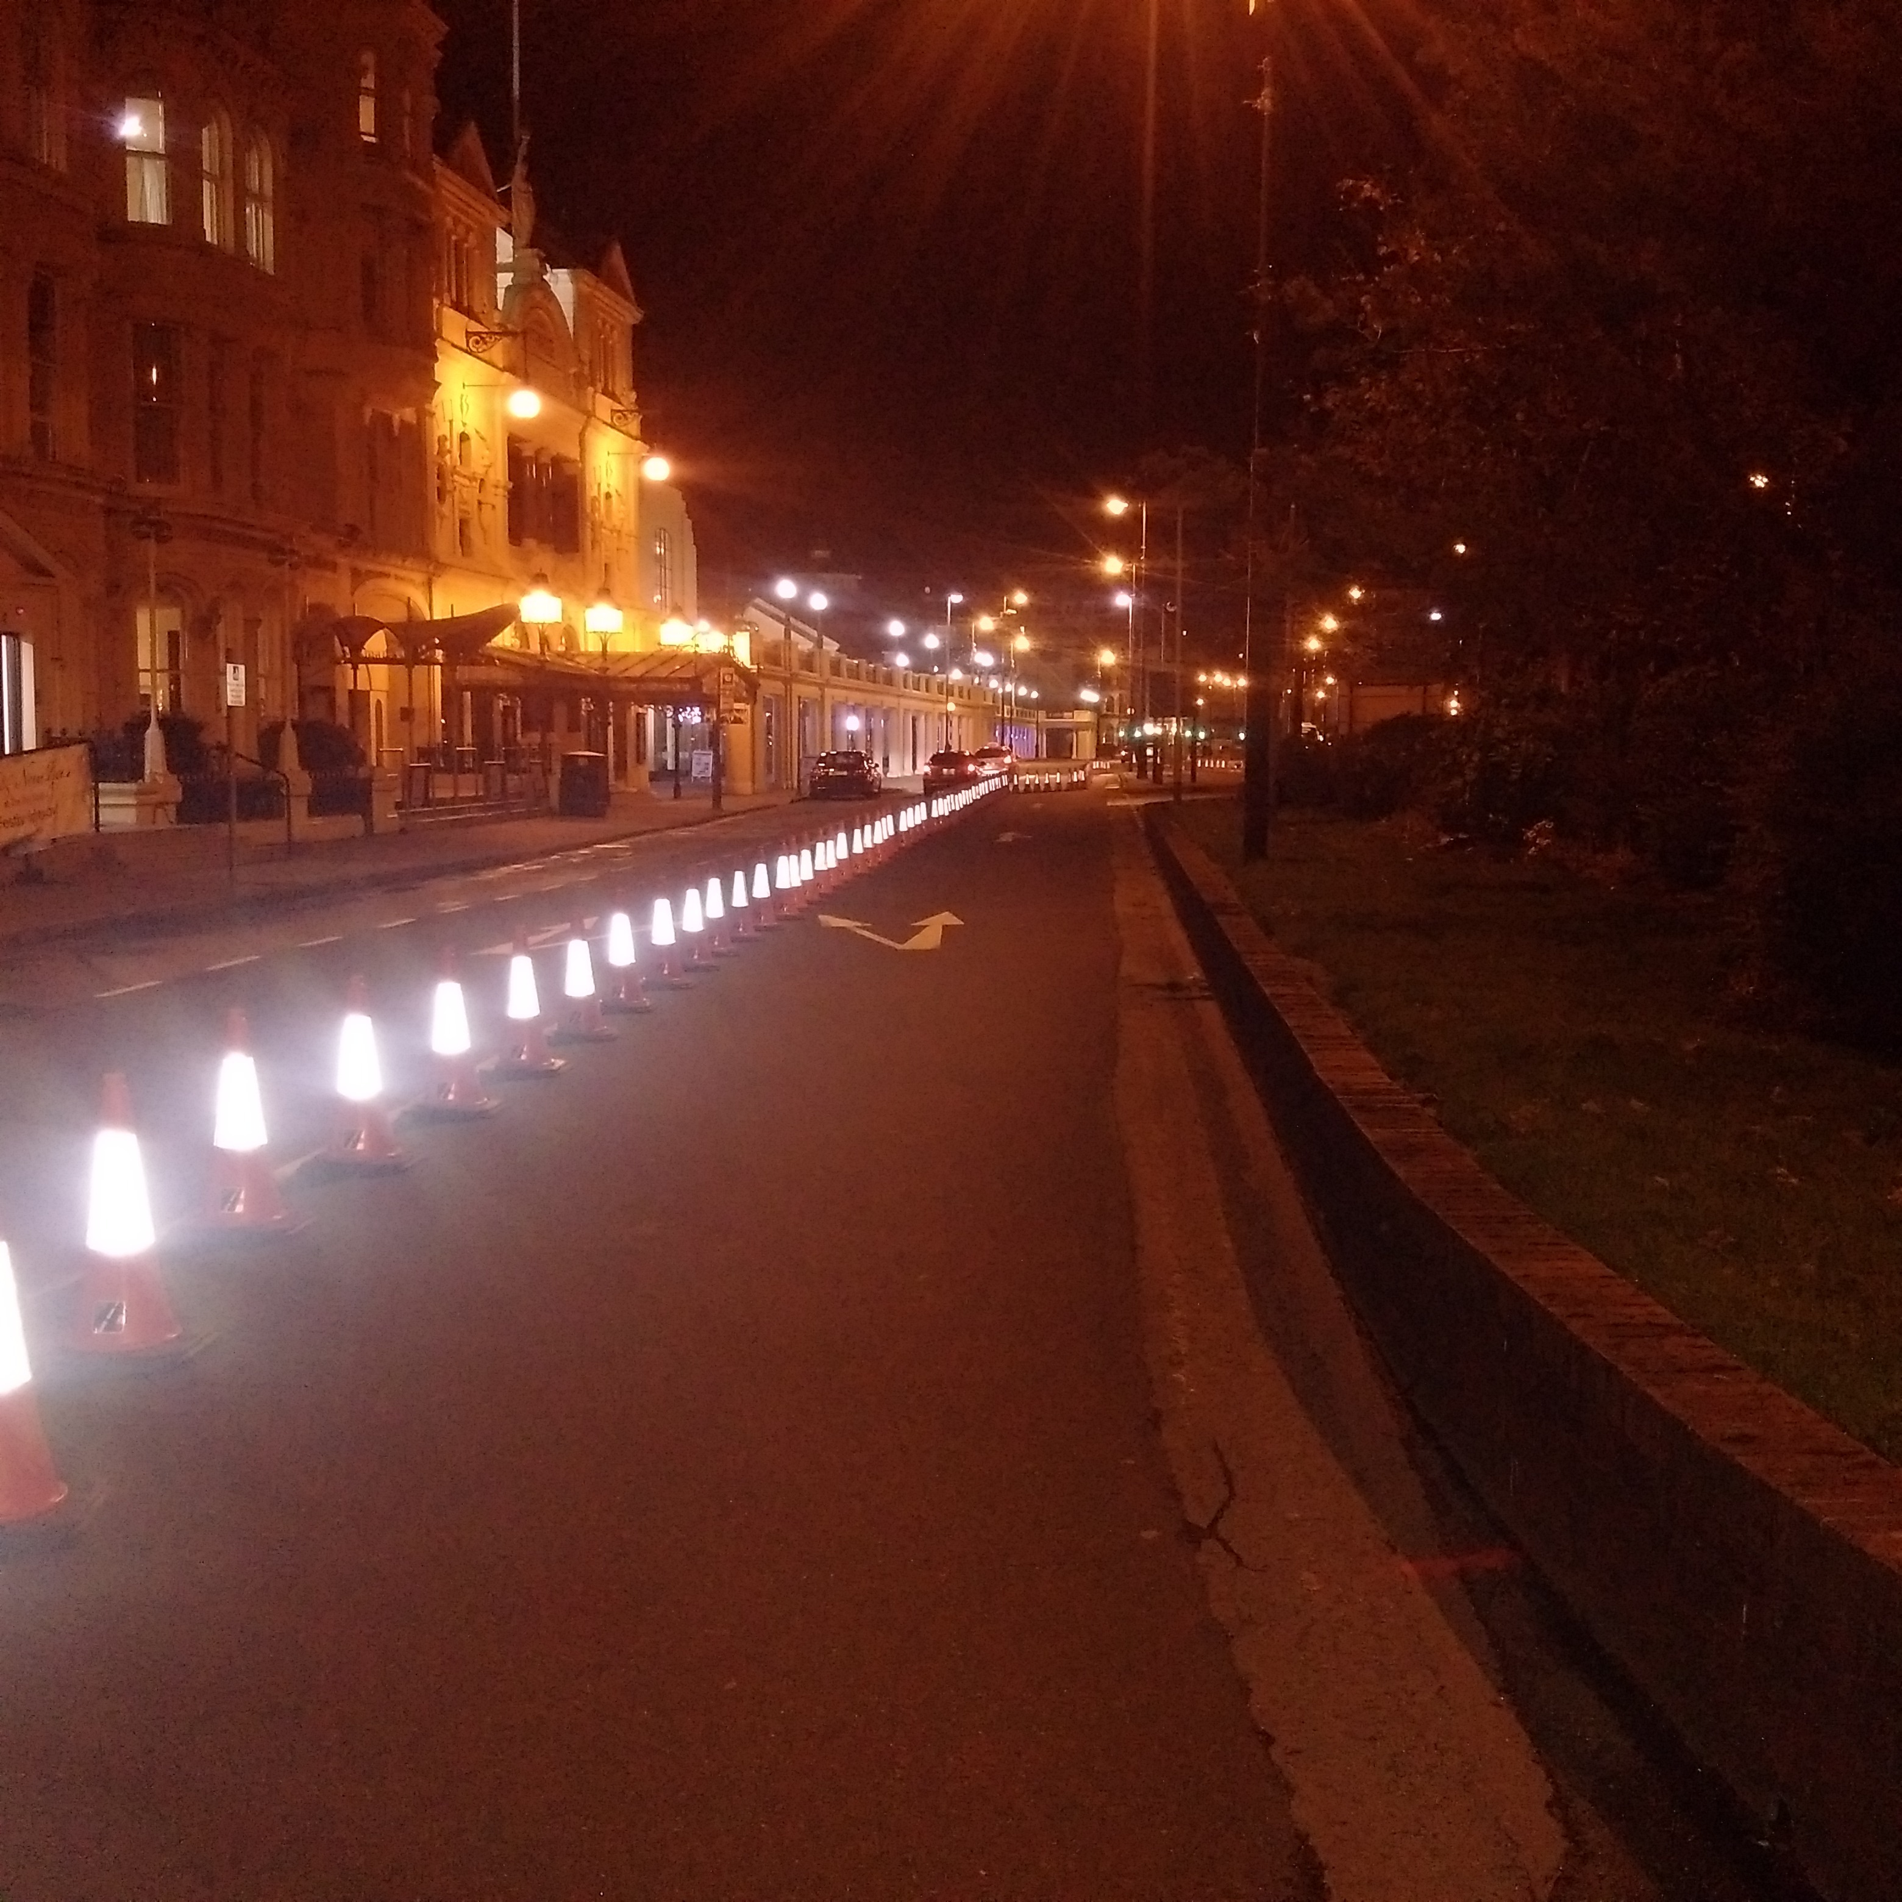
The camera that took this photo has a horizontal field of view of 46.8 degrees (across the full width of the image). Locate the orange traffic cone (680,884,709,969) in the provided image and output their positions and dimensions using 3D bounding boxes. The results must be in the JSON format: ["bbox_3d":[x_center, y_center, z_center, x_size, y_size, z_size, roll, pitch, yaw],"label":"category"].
[{"bbox_3d":[-1.884,-0.225,16.018,0.400,0.750,0.400,1,5,3],"label":"orange traffic cone"}]

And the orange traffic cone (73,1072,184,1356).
[{"bbox_3d":[-2.183,0.704,5.791,0.400,0.750,0.400,1,5,3],"label":"orange traffic cone"}]

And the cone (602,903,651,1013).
[{"bbox_3d":[-2.020,-0.004,13.493,0.400,0.750,0.400,1,5,3],"label":"cone"}]

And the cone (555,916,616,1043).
[{"bbox_3d":[-1.987,0.161,11.856,0.400,0.750,0.400,1,5,3],"label":"cone"}]

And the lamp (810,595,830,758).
[{"bbox_3d":[-4.437,-8.901,74.999,0.550,6.609,0.550,1,5,3],"label":"lamp"}]

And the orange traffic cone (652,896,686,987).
[{"bbox_3d":[-1.955,-0.133,15.025,0.400,0.750,0.400,1,5,3],"label":"orange traffic cone"}]

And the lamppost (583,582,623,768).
[{"bbox_3d":[-8.272,-6.203,52.516,0.760,5.286,0.760,1,5,3],"label":"lamppost"}]

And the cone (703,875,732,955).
[{"bbox_3d":[-1.861,-0.345,17.311,0.400,0.750,0.400,1,5,3],"label":"cone"}]

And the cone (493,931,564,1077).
[{"bbox_3d":[-2.121,0.247,10.913,0.400,0.750,0.400,1,5,3],"label":"cone"}]

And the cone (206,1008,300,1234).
[{"bbox_3d":[-2.386,0.572,7.394,0.400,0.750,0.400,1,5,3],"label":"cone"}]

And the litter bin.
[{"bbox_3d":[-7.214,-3.286,43.200,0.850,1.330,0.800,1,5,3],"label":"litter bin"}]

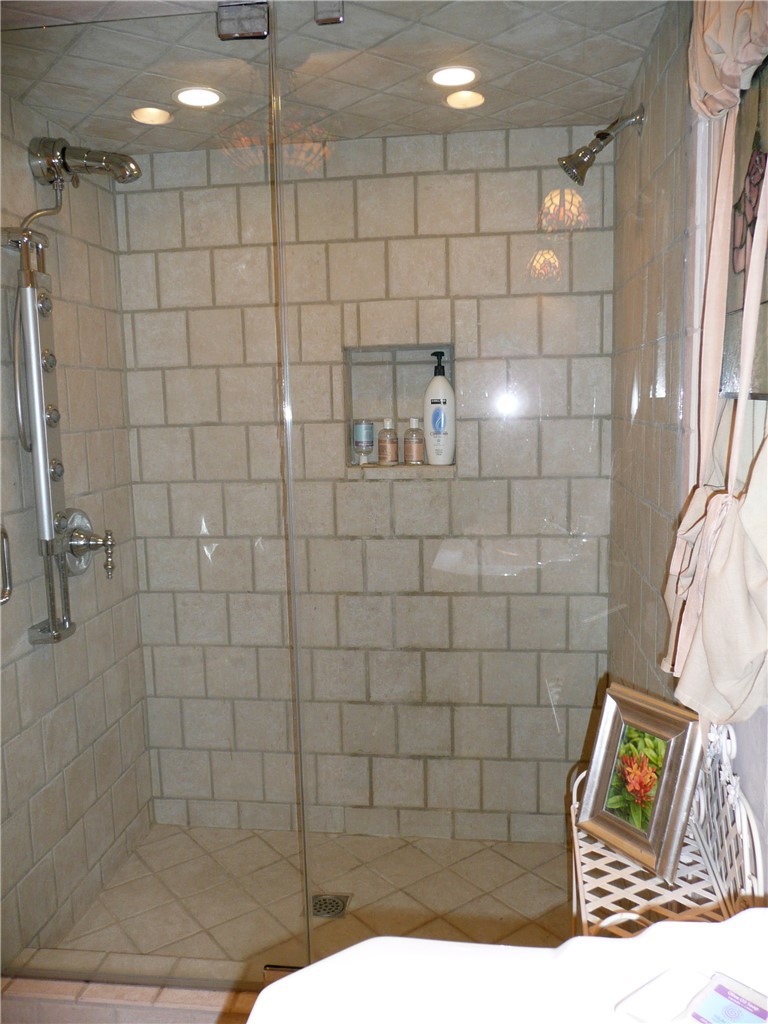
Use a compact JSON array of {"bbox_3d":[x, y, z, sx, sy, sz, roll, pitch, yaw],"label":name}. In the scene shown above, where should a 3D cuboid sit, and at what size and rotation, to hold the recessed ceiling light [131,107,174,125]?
[{"bbox_3d":[-0.581,-0.993,2.080,0.112,0.037,0.112,0,7,8],"label":"recessed ceiling light"}]

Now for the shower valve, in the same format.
[{"bbox_3d":[-0.753,0.082,2.166,0.114,0.182,0.177,0,7,8],"label":"shower valve"}]

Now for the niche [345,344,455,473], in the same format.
[{"bbox_3d":[0.052,-0.306,2.441,0.319,0.348,0.102,0,7,8],"label":"niche"}]

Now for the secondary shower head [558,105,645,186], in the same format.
[{"bbox_3d":[0.474,-0.803,1.818,0.179,0.167,0.076,0,7,8],"label":"secondary shower head"}]

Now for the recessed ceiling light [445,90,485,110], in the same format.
[{"bbox_3d":[0.199,-1.005,2.023,0.109,0.037,0.109,0,7,8],"label":"recessed ceiling light"}]

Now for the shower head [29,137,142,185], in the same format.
[{"bbox_3d":[-0.708,-0.845,1.998,0.262,0.116,0.097,0,7,8],"label":"shower head"}]

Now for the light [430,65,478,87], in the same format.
[{"bbox_3d":[0.159,-0.984,1.872,0.119,0.037,0.119,0,7,8],"label":"light"}]

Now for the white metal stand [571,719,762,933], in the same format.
[{"bbox_3d":[0.381,0.724,1.179,0.223,0.859,0.391,0,7,8],"label":"white metal stand"}]

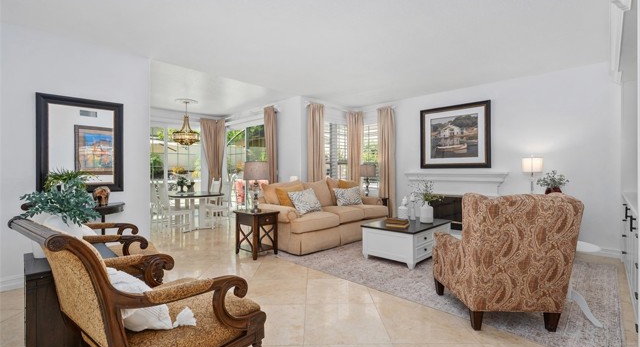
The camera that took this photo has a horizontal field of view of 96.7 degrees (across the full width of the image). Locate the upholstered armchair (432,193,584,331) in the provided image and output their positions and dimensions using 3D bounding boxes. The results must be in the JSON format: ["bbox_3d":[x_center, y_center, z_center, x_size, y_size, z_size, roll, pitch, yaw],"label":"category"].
[{"bbox_3d":[1.470,0.670,2.390,0.720,1.040,0.920,0,0,-1],"label":"upholstered armchair"}]

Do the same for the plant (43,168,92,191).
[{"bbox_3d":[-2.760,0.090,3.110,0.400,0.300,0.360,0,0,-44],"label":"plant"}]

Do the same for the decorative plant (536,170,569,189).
[{"bbox_3d":[3.360,0.080,4.120,0.350,0.260,0.340,0,0,38],"label":"decorative plant"}]

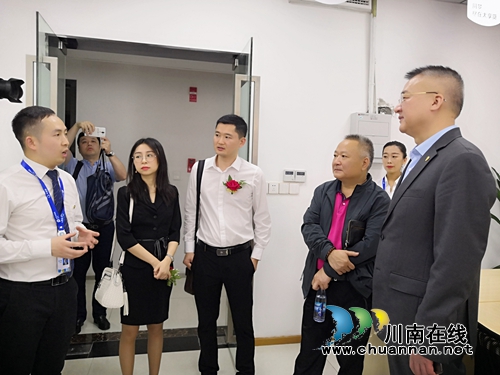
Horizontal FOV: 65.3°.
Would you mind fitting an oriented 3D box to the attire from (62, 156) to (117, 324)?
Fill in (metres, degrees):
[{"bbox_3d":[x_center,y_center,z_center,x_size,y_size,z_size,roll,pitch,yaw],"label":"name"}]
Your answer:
[{"bbox_3d":[-1.335,0.445,3.335,0.520,1.430,0.330,1,3,-22],"label":"attire"}]

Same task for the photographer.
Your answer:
[{"bbox_3d":[-1.315,0.323,3.291,0.600,1.760,0.500,1,3,-22],"label":"photographer"}]

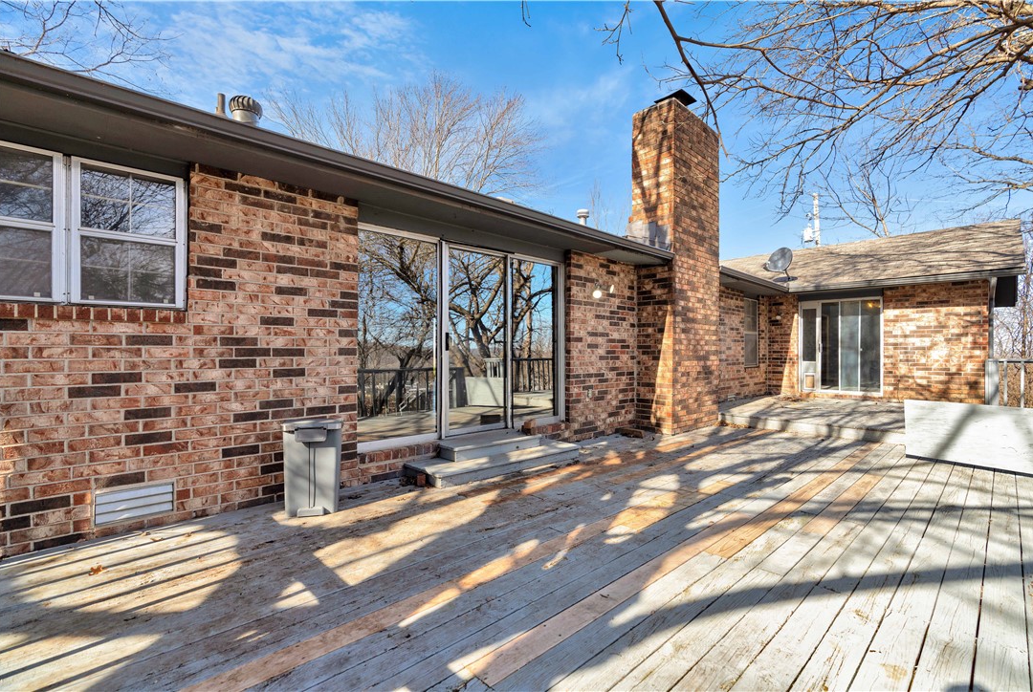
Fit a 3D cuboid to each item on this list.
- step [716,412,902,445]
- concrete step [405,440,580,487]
[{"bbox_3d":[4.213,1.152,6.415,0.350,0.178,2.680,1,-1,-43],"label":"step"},{"bbox_3d":[-0.196,1.140,4.644,1.820,0.130,0.650,1,-1,-43],"label":"concrete step"}]

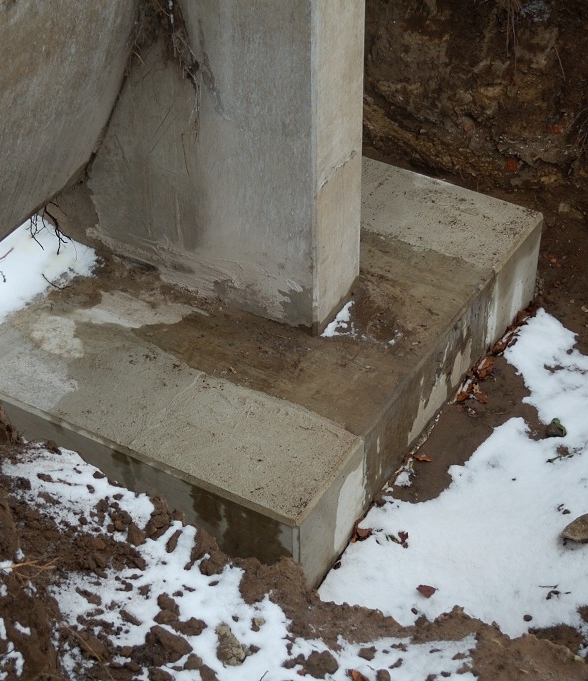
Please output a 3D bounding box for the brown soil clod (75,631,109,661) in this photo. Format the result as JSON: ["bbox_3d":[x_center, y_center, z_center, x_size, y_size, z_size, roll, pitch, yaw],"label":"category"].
[{"bbox_3d":[-0.550,0.829,3.938,0.095,0.060,0.080,16,43,19],"label":"brown soil clod"}]

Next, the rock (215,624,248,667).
[{"bbox_3d":[-0.147,0.715,3.399,0.074,0.068,0.115,-10,41,-11],"label":"rock"}]

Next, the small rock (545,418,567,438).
[{"bbox_3d":[0.772,0.260,4.277,0.064,0.048,0.058,-1,40,0],"label":"small rock"}]

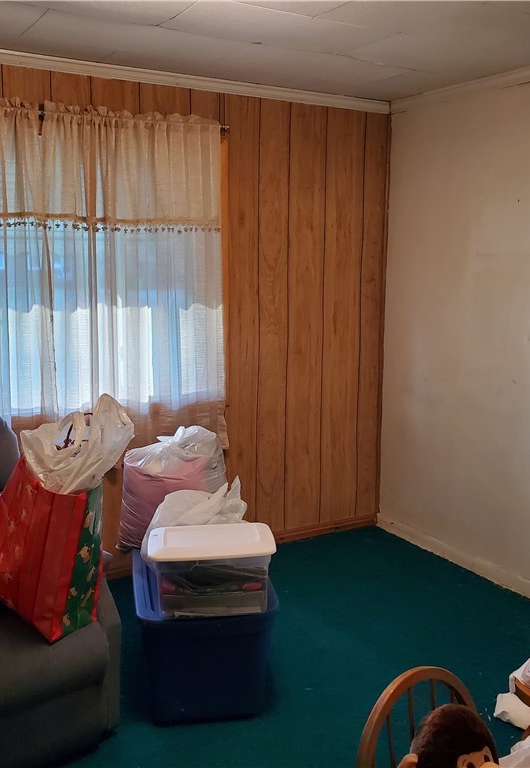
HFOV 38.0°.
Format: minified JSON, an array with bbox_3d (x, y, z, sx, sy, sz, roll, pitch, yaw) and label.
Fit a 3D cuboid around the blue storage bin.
[{"bbox_3d":[-0.245,0.903,2.877,0.470,0.430,0.660,-2,9,-12],"label":"blue storage bin"}]

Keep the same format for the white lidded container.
[{"bbox_3d":[-0.187,0.621,2.623,0.410,0.210,0.285,-1,9,-9],"label":"white lidded container"}]

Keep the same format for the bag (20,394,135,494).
[{"bbox_3d":[-0.614,0.210,2.544,0.300,0.290,0.260,6,11,33],"label":"bag"}]

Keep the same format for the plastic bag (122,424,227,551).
[{"bbox_3d":[-0.386,0.422,3.151,0.400,0.450,0.320,-2,9,-12],"label":"plastic bag"}]

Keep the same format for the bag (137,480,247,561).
[{"bbox_3d":[-0.265,0.536,2.926,0.360,0.280,0.270,-2,9,-12],"label":"bag"}]

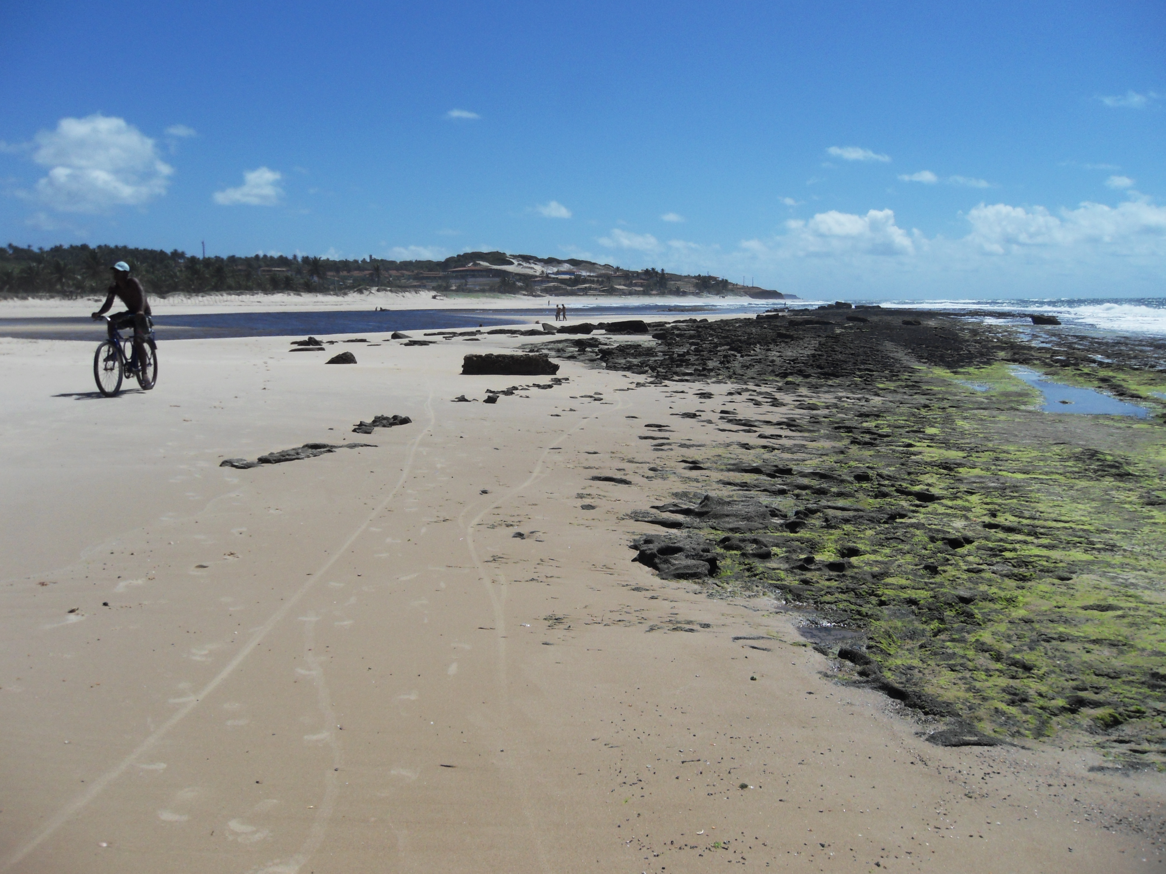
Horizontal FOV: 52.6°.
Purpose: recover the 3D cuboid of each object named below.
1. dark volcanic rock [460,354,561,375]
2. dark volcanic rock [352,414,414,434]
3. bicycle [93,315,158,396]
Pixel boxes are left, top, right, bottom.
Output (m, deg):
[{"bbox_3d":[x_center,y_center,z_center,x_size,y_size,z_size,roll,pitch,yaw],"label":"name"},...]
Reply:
[{"bbox_3d":[-1.421,-1.455,23.376,1.850,0.420,0.800,0,7,0],"label":"dark volcanic rock"},{"bbox_3d":[-2.190,-0.161,12.842,0.640,0.140,0.800,-1,7,-10],"label":"dark volcanic rock"},{"bbox_3d":[-5.785,-1.062,14.891,0.600,1.030,1.740,0,7,2],"label":"bicycle"}]

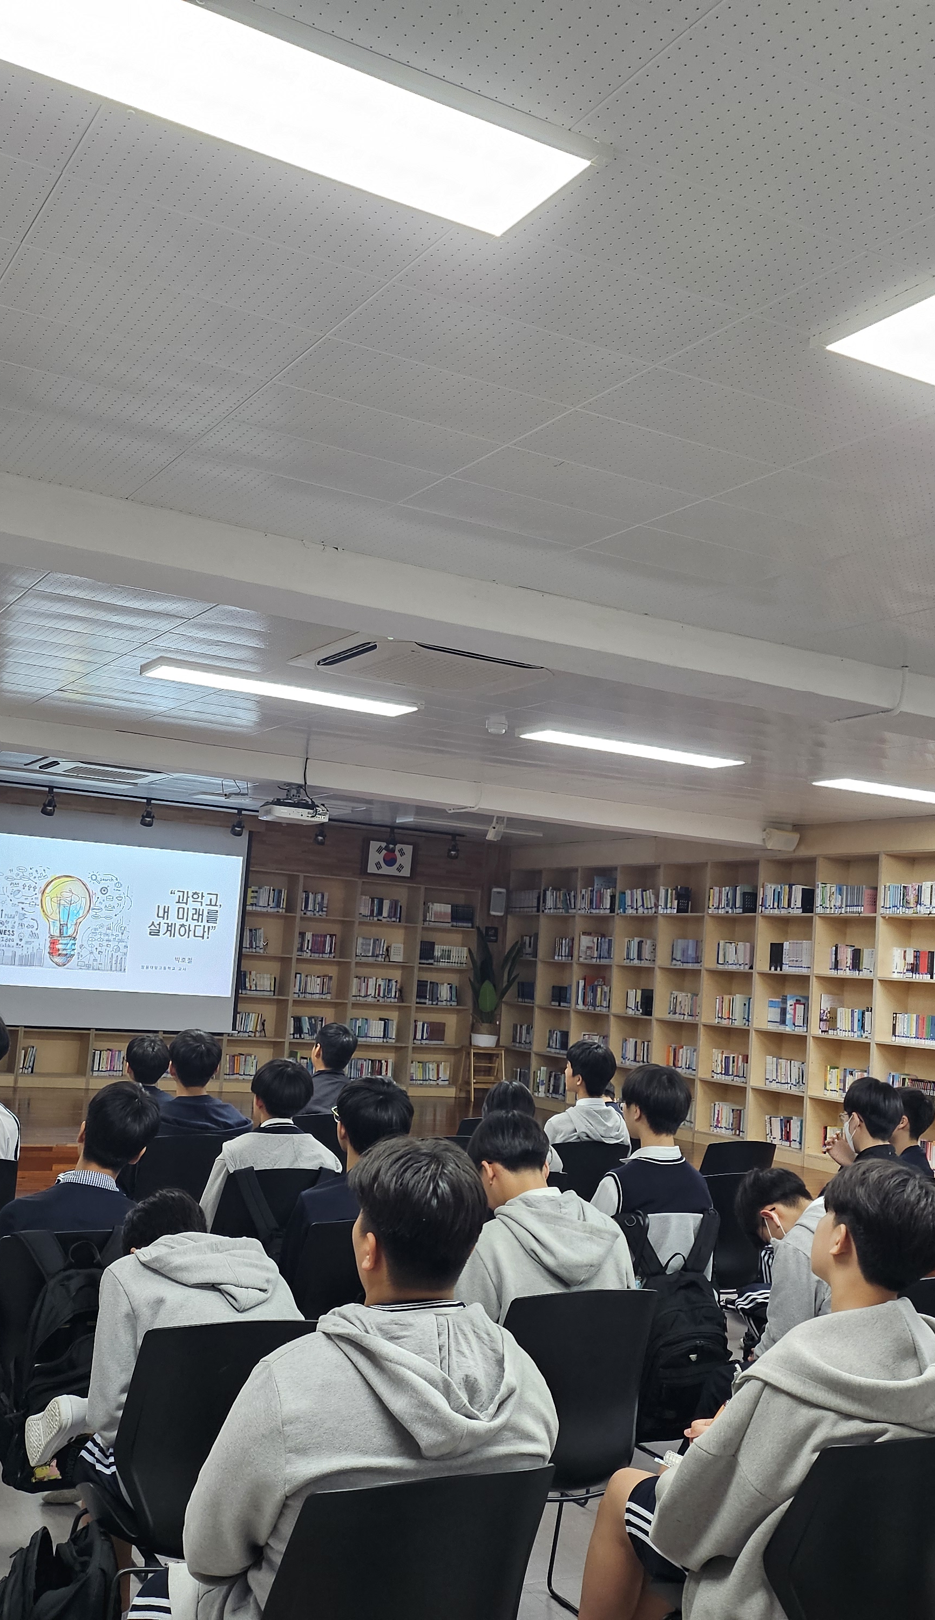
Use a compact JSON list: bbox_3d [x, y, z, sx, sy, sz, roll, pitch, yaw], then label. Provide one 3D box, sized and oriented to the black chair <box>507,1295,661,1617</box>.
[{"bbox_3d":[0.139,1.569,3.673,0.500,0.840,0.540,7,-7,-26],"label":"black chair"}]

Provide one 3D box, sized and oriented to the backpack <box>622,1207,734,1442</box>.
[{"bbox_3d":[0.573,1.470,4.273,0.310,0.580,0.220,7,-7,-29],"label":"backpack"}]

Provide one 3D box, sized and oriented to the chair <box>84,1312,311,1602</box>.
[{"bbox_3d":[-0.557,1.370,2.937,0.500,0.820,0.530,7,-7,-29],"label":"chair"}]

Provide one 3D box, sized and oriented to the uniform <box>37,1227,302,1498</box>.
[{"bbox_3d":[-0.648,1.185,3.224,0.490,0.580,0.520,7,-7,-29],"label":"uniform"}]

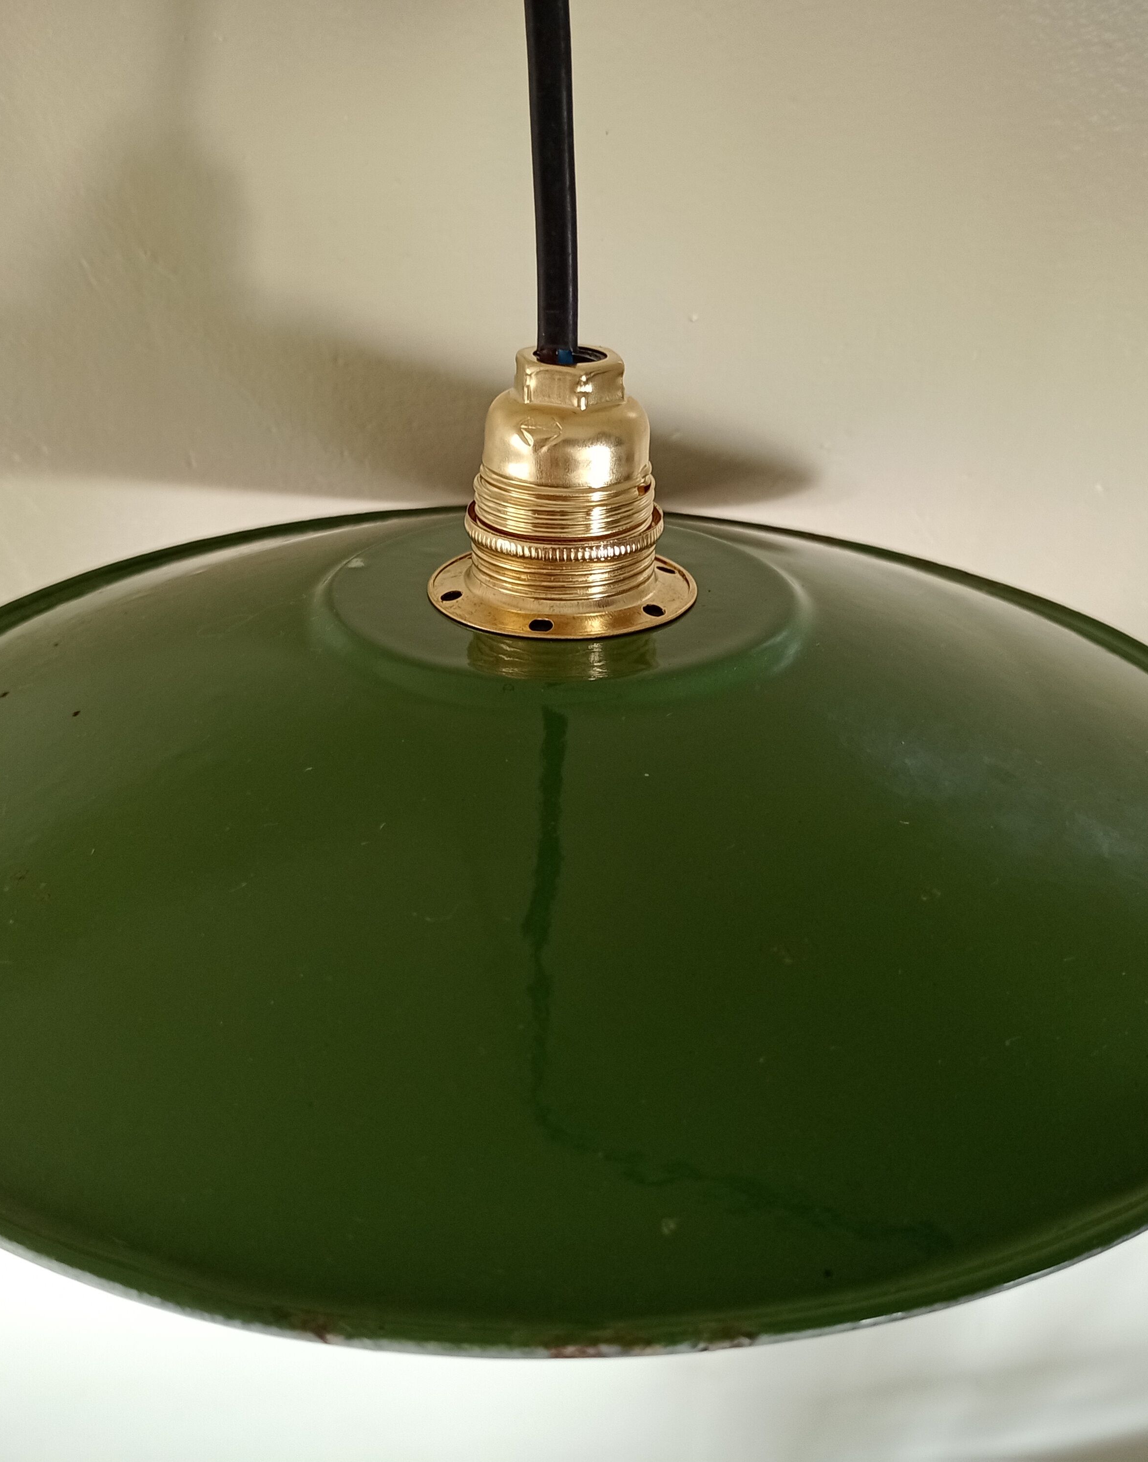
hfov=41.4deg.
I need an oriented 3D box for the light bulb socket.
[{"bbox_3d":[-0.001,-0.037,0.237,0.043,0.041,0.043,2,28,0],"label":"light bulb socket"}]

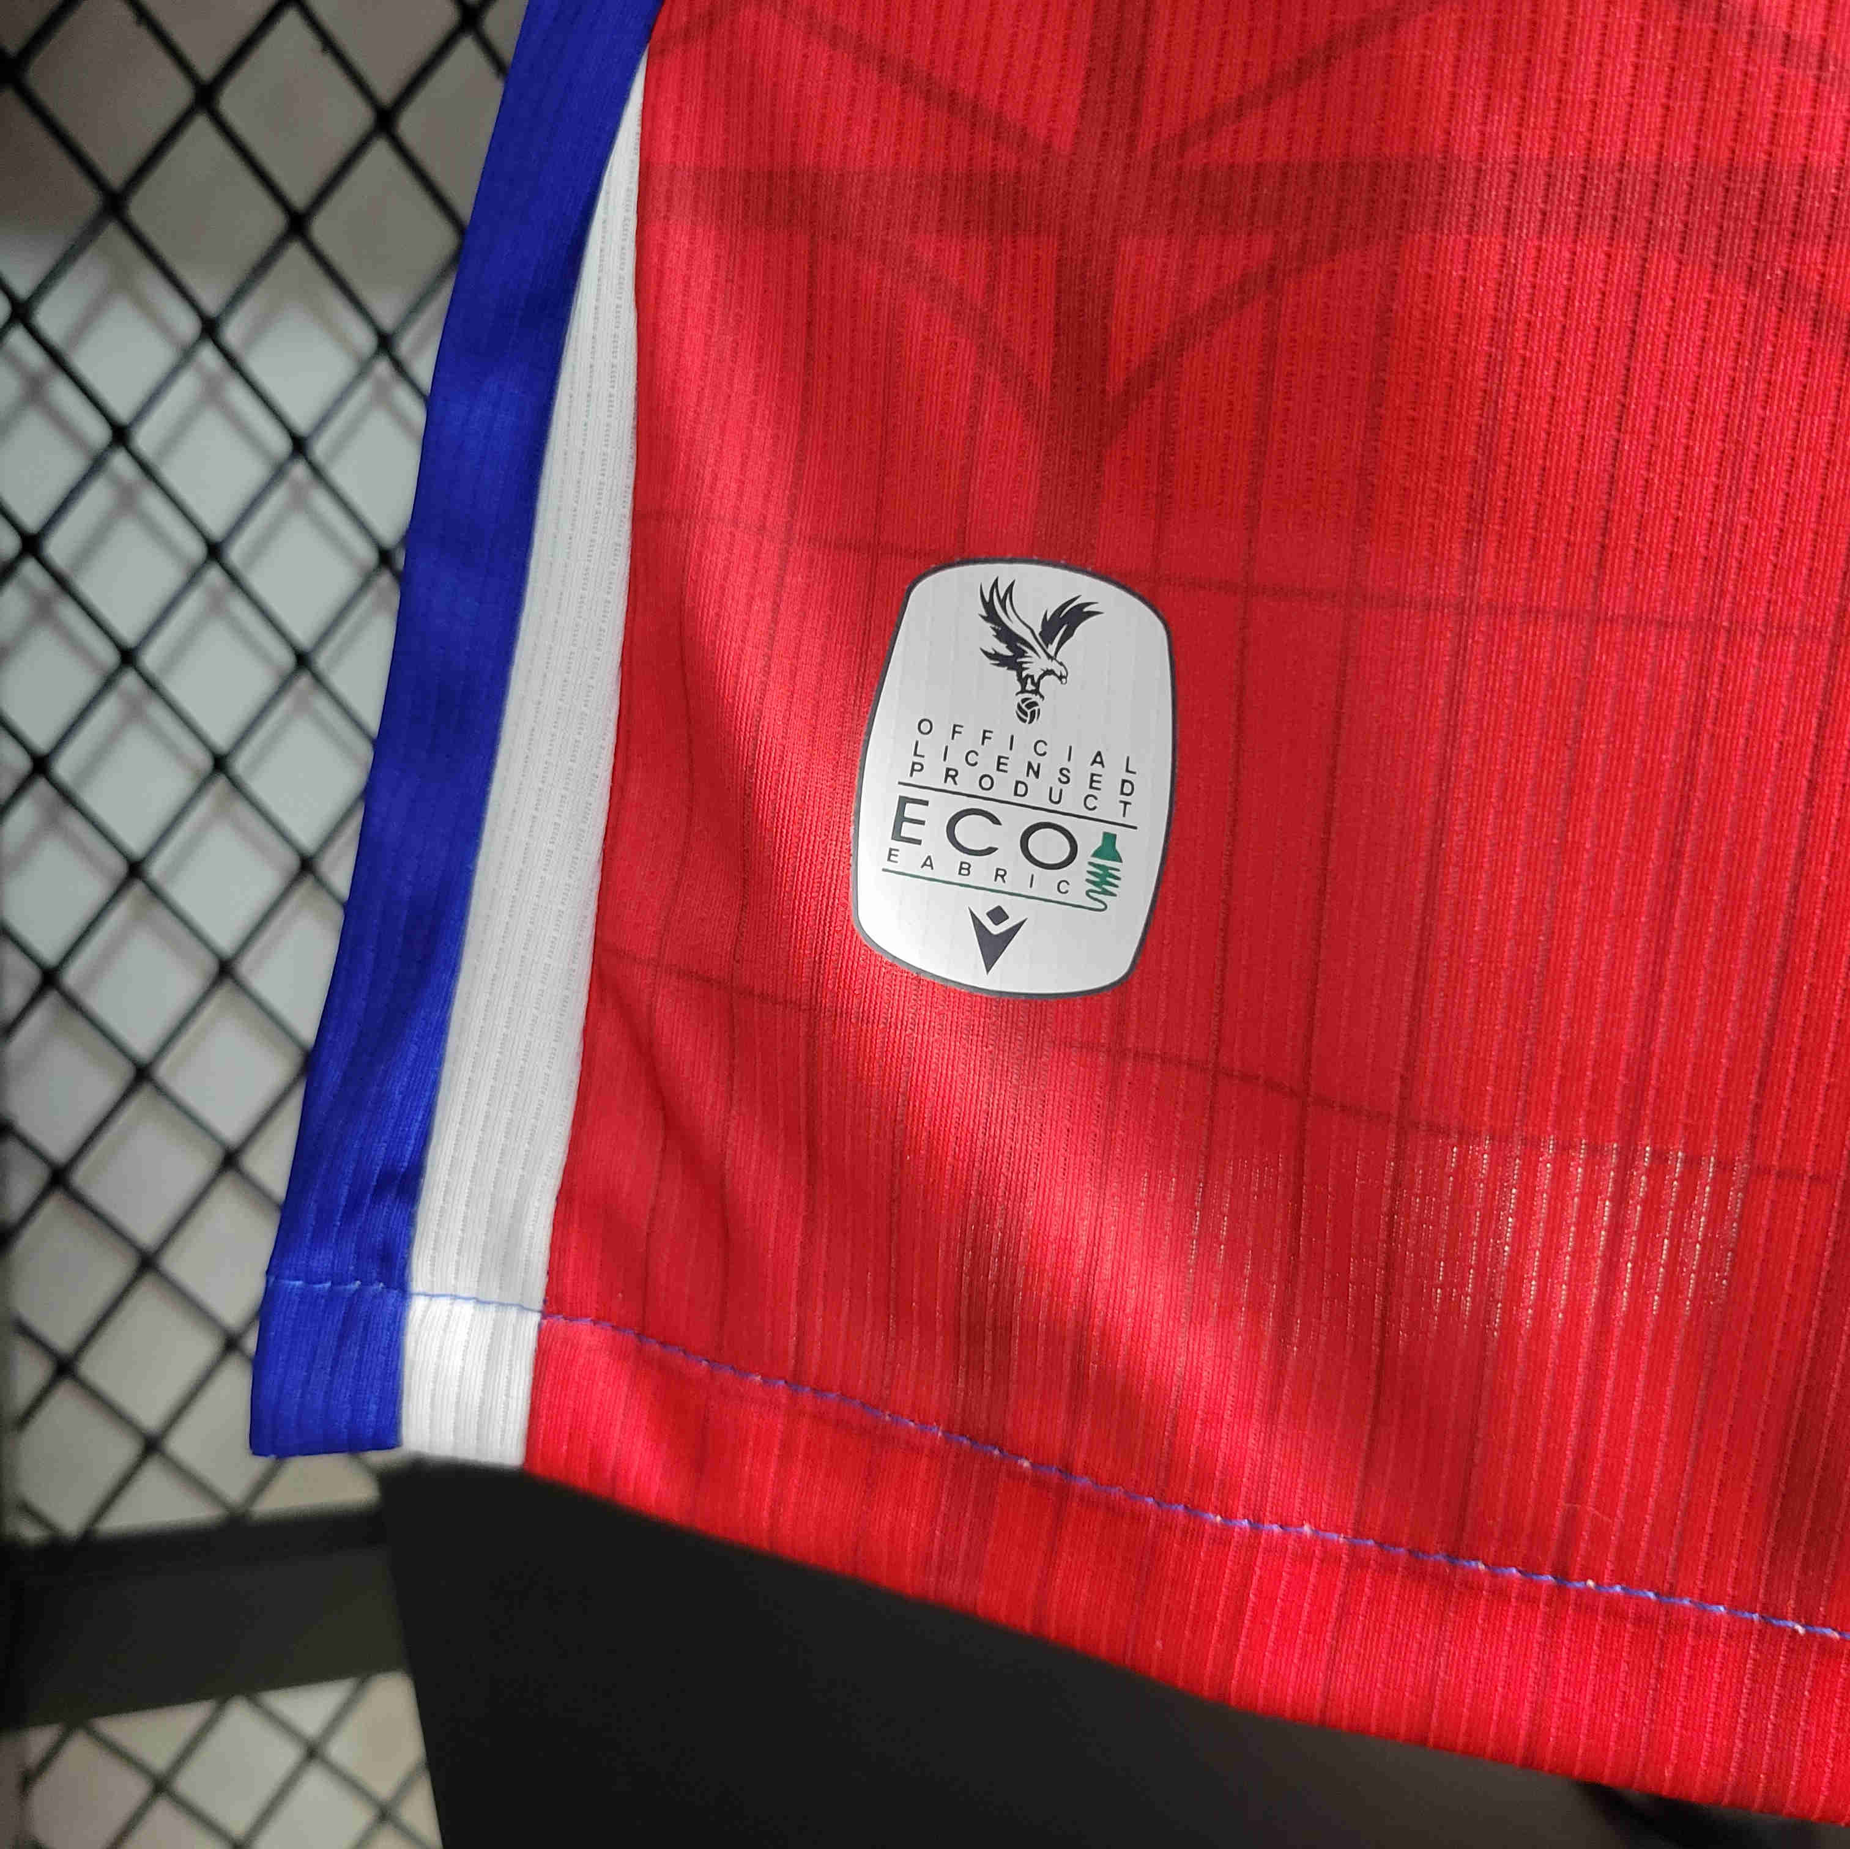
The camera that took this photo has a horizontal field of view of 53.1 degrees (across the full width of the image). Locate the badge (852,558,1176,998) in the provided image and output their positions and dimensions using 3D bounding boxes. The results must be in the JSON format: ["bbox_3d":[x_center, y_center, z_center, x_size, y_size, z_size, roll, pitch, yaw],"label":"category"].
[{"bbox_3d":[0.012,-0.019,0.250,0.044,0.060,0.002,13,17,20],"label":"badge"}]

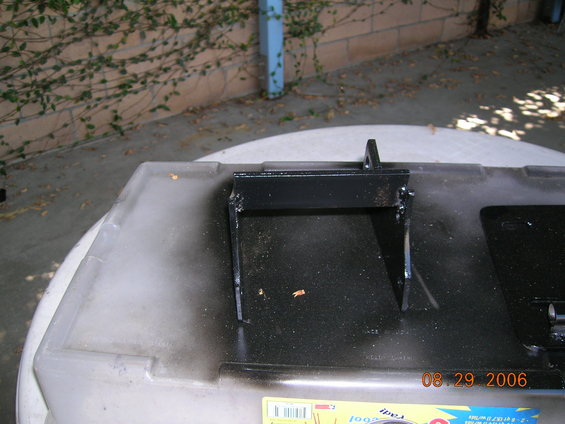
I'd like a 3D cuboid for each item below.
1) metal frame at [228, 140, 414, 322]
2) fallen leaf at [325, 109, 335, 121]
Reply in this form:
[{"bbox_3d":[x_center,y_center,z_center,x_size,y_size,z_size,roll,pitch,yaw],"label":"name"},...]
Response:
[{"bbox_3d":[0.030,-0.008,0.513,0.148,0.119,0.172,-2,35,-2],"label":"metal frame"},{"bbox_3d":[0.230,-0.478,2.719,0.050,0.025,0.080,-1,35,0],"label":"fallen leaf"}]

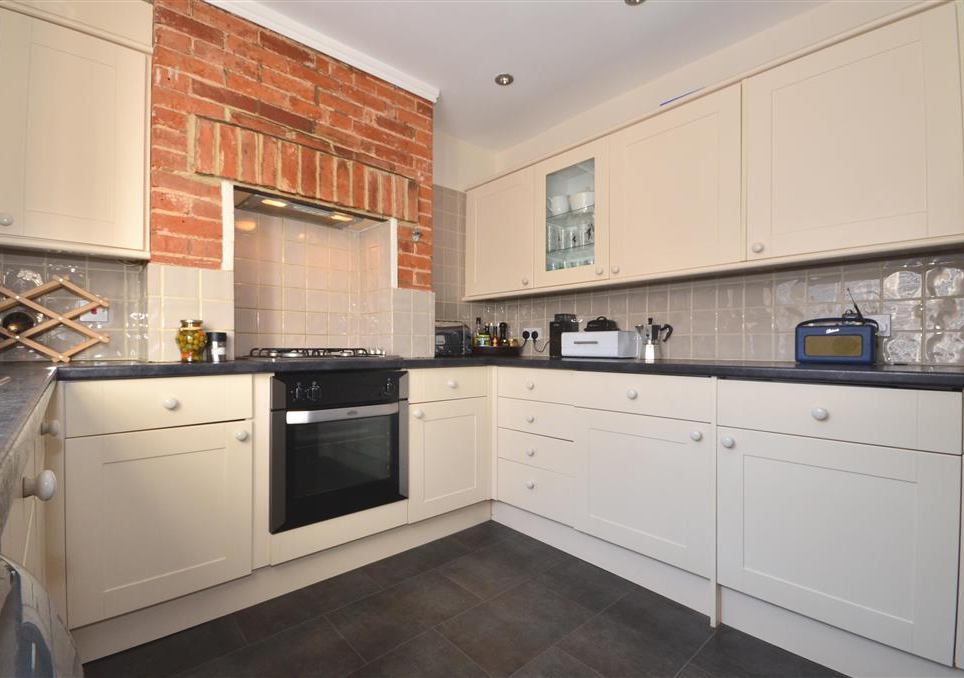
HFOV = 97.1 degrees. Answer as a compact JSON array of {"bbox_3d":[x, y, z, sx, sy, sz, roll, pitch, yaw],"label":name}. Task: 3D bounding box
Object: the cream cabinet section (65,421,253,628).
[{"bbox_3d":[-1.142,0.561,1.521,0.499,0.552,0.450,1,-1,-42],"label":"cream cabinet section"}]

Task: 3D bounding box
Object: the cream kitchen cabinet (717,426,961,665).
[{"bbox_3d":[1.206,0.565,1.447,0.560,0.539,0.555,1,-1,-41],"label":"cream kitchen cabinet"}]

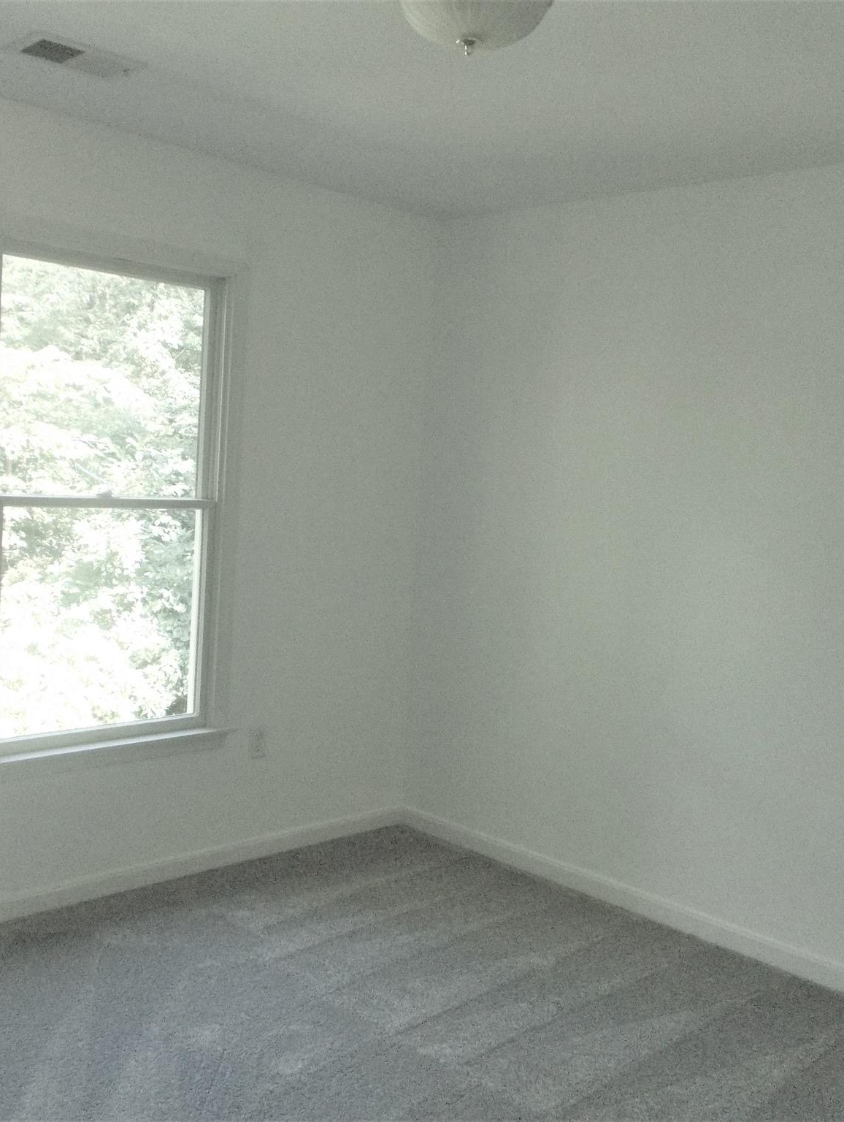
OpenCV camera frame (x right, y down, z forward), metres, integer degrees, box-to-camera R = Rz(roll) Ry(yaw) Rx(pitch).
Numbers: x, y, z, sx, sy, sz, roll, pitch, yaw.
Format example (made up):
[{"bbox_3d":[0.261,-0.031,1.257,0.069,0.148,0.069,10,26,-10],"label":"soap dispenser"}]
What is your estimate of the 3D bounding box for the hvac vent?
[{"bbox_3d":[-0.869,-1.250,2.802,0.196,0.015,0.288,8,7,44],"label":"hvac vent"}]

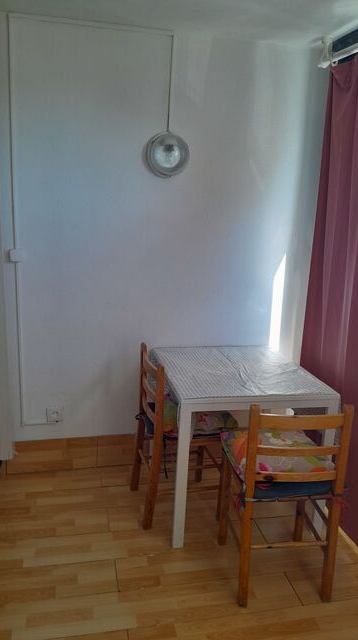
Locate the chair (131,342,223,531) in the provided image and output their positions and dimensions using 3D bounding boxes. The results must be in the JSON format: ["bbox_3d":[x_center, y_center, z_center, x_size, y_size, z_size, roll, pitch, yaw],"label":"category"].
[{"bbox_3d":[-0.001,0.556,2.454,0.425,0.850,0.410,-1,15,-16],"label":"chair"}]

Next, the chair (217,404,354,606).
[{"bbox_3d":[0.429,0.689,2.032,0.410,0.850,0.425,1,15,-8],"label":"chair"}]

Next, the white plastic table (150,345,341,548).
[{"bbox_3d":[0.275,0.604,2.546,0.750,0.740,0.740,0,15,-12],"label":"white plastic table"}]

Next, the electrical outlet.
[{"bbox_3d":[-0.693,0.528,2.669,0.083,0.083,0.036,0,15,-13],"label":"electrical outlet"}]

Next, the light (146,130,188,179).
[{"bbox_3d":[-0.043,-0.833,2.423,0.222,0.222,0.092,0,15,-13],"label":"light"}]

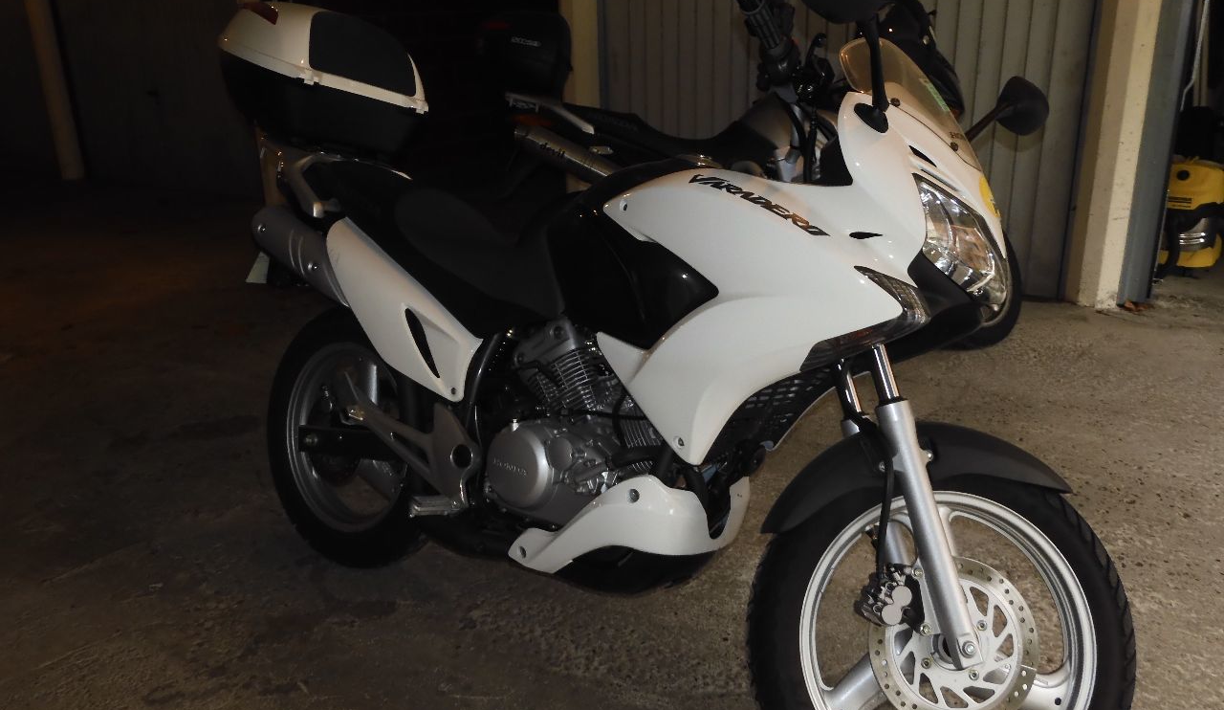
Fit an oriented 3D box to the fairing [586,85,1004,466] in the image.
[{"bbox_3d":[0.338,-0.125,1.728,0.660,0.640,0.460,13,8,36],"label":"fairing"}]

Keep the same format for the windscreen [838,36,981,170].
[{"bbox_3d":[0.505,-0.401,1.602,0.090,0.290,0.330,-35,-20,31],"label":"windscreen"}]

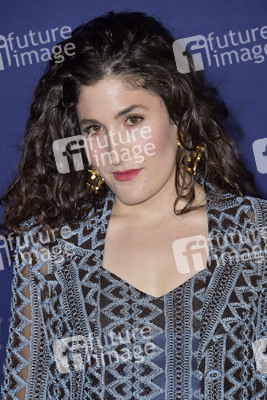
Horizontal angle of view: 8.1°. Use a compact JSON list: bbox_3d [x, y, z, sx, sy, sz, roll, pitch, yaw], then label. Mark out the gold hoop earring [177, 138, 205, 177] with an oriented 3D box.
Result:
[{"bbox_3d":[0.082,-0.061,2.720,0.039,0.053,0.018,-3,4,0],"label":"gold hoop earring"}]

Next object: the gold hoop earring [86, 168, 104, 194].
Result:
[{"bbox_3d":[-0.053,-0.030,2.660,0.030,0.042,0.016,0,0,25],"label":"gold hoop earring"}]

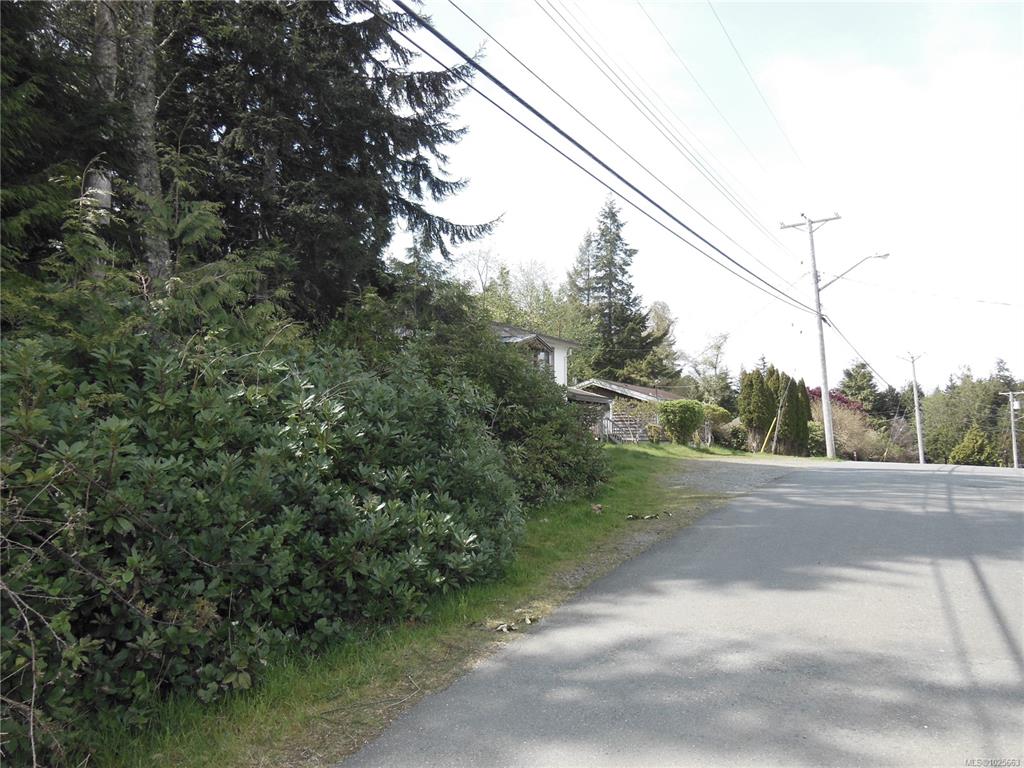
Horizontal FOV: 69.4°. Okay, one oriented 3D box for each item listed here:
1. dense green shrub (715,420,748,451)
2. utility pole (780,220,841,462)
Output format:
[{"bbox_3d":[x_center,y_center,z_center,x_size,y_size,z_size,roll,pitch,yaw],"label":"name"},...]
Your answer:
[{"bbox_3d":[10.092,2.368,34.000,1.500,1.350,1.400,-2,-7,17],"label":"dense green shrub"},{"bbox_3d":[13.402,-2.160,32.095,2.400,10.350,0.400,-6,-8,35],"label":"utility pole"}]

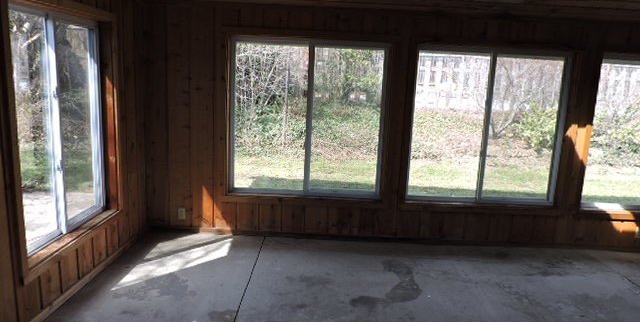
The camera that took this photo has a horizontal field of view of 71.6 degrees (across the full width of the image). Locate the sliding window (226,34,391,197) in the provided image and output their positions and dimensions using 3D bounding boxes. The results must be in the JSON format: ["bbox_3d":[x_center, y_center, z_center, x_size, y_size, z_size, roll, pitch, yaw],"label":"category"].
[{"bbox_3d":[-0.122,-0.399,4.348,1.490,1.490,0.100,3,10,-1],"label":"sliding window"}]

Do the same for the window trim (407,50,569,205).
[{"bbox_3d":[1.633,-0.322,4.367,1.500,1.510,0.100,3,10,-1],"label":"window trim"}]

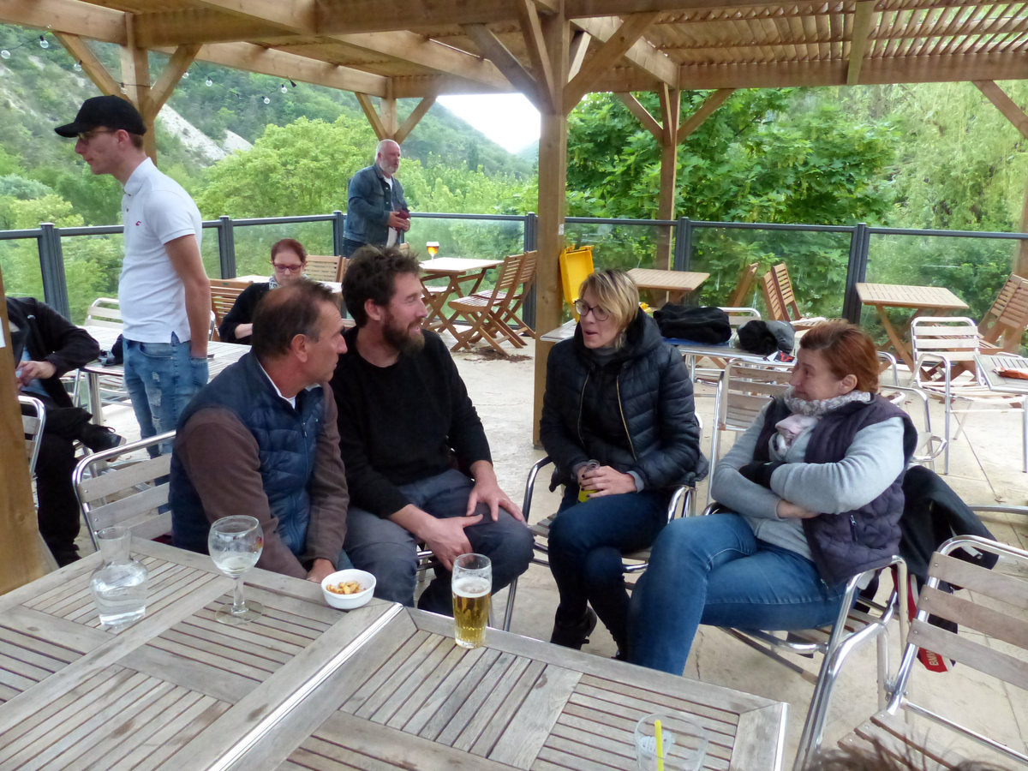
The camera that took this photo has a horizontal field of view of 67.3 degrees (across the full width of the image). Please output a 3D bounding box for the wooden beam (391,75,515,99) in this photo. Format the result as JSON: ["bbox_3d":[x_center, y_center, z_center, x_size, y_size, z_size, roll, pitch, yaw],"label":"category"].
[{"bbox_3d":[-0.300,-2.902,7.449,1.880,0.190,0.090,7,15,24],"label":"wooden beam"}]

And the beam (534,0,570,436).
[{"bbox_3d":[0.226,-0.856,4.502,0.125,2.480,0.115,7,15,24],"label":"beam"}]

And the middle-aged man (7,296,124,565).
[{"bbox_3d":[-1.895,0.071,3.137,0.680,1.270,0.800,-8,16,-32],"label":"middle-aged man"}]

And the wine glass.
[{"bbox_3d":[-0.502,0.333,1.395,0.096,0.175,0.096,7,15,22],"label":"wine glass"}]

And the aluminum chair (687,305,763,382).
[{"bbox_3d":[1.345,-0.075,5.018,0.550,0.750,0.590,3,15,10],"label":"aluminum chair"}]

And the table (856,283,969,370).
[{"bbox_3d":[3.142,-0.370,6.271,0.700,0.740,1.170,6,16,21],"label":"table"}]

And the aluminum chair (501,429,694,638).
[{"bbox_3d":[0.365,0.502,2.735,0.560,0.750,0.590,6,16,21],"label":"aluminum chair"}]

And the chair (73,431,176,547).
[{"bbox_3d":[-0.894,0.562,2.305,0.570,0.745,0.540,10,17,32],"label":"chair"}]

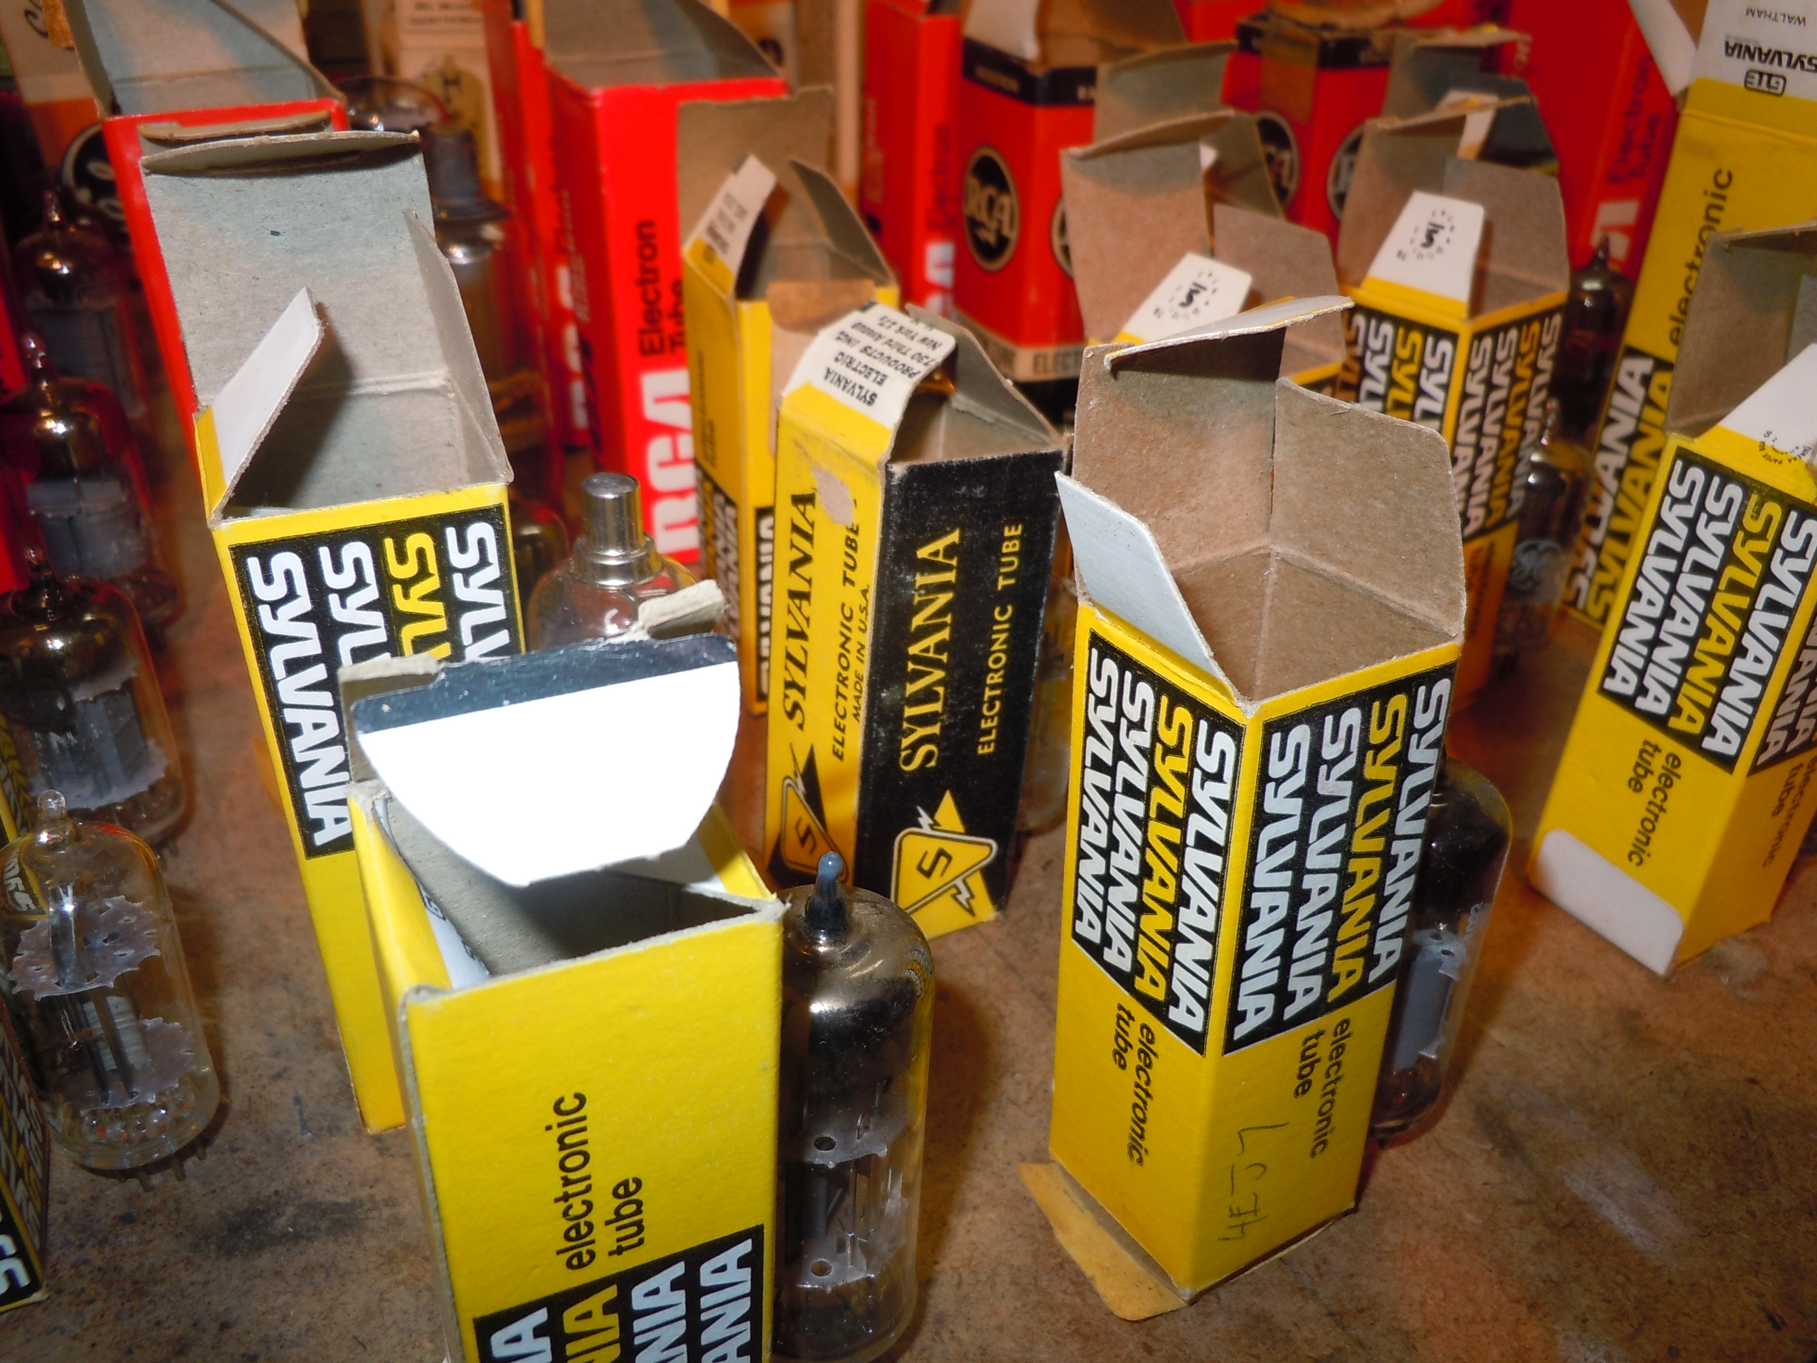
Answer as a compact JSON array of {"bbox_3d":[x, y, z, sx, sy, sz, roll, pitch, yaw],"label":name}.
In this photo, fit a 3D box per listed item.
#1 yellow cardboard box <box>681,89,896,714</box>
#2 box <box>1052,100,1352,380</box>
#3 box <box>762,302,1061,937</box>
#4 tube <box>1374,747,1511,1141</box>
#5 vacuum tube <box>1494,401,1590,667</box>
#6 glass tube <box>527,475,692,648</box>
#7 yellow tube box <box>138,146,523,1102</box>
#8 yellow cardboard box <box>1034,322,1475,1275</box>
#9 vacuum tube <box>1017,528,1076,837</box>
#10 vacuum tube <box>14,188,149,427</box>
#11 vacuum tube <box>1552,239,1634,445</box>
[{"bbox_3d":[-0.021,-0.047,0.257,0.027,0.102,0.028,-12,34,-22],"label":"yellow cardboard box"},{"bbox_3d":[0.042,-0.026,0.226,0.026,0.105,0.030,-19,37,-31],"label":"box"},{"bbox_3d":[-0.001,-0.007,0.210,0.027,0.089,0.027,-12,31,-30],"label":"box"},{"bbox_3d":[0.059,0.031,0.178,0.021,0.058,0.021,12,32,20],"label":"tube"},{"bbox_3d":[0.121,-0.030,0.290,0.018,0.053,0.018,12,33,21],"label":"vacuum tube"},{"bbox_3d":[-0.037,0.009,0.191,0.021,0.074,0.021,-4,31,-11],"label":"glass tube"},{"bbox_3d":[-0.058,0.000,0.166,0.027,0.111,0.027,-13,37,-22],"label":"yellow tube box"},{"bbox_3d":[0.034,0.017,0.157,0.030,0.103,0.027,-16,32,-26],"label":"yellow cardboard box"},{"bbox_3d":[0.018,0.000,0.227,0.020,0.057,0.020,6,31,4],"label":"vacuum tube"},{"bbox_3d":[-0.183,-0.076,0.328,0.022,0.065,0.022,-14,35,-26],"label":"vacuum tube"},{"bbox_3d":[0.179,-0.091,0.397,0.019,0.055,0.019,16,33,20],"label":"vacuum tube"}]

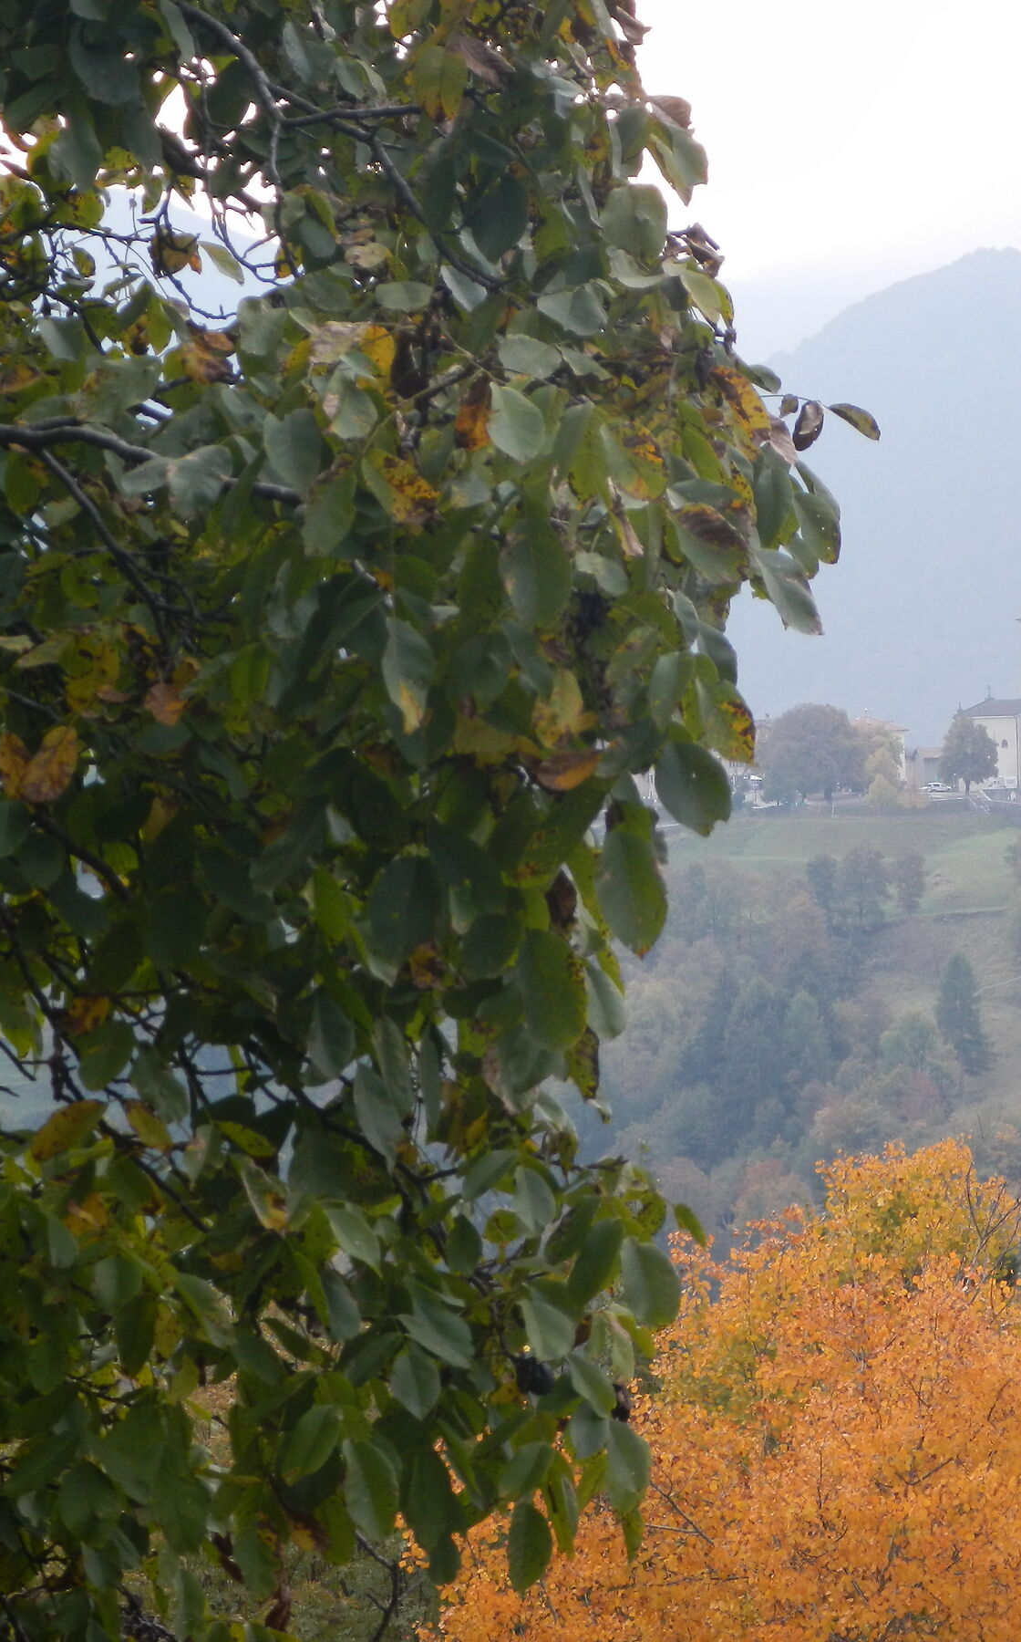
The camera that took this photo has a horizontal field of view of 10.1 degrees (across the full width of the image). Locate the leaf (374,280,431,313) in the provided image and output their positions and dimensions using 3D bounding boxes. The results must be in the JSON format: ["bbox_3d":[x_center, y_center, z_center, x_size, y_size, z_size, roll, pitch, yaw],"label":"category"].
[{"bbox_3d":[-0.116,-0.566,6.200,0.061,0.043,0.025,0,-30,0],"label":"leaf"}]

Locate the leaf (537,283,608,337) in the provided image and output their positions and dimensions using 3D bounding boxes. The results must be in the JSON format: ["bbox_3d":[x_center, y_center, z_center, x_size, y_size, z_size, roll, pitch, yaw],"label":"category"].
[{"bbox_3d":[0.067,-0.551,6.200,0.068,0.030,0.076,22,45,0],"label":"leaf"}]

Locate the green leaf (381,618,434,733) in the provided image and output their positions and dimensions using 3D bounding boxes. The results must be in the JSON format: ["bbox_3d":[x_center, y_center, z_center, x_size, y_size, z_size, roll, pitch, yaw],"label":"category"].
[{"bbox_3d":[-0.116,-0.164,6.500,0.054,0.133,0.030,-9,0,-1],"label":"green leaf"}]

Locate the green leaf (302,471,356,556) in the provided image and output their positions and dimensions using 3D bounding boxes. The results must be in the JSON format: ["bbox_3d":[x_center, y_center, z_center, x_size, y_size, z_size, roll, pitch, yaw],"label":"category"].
[{"bbox_3d":[-0.196,-0.332,6.200,0.048,0.095,0.018,23,-15,0],"label":"green leaf"}]

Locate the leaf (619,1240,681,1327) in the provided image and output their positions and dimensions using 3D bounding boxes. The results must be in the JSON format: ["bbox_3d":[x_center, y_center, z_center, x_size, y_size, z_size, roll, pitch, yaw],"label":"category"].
[{"bbox_3d":[0.149,0.494,6.150,0.057,0.098,0.018,-20,-15,0],"label":"leaf"}]

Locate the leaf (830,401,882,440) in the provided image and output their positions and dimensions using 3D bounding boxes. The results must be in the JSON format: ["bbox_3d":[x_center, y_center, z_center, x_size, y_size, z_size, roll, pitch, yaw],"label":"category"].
[{"bbox_3d":[0.366,-0.423,6.100,0.067,0.024,0.025,34,-15,0],"label":"leaf"}]

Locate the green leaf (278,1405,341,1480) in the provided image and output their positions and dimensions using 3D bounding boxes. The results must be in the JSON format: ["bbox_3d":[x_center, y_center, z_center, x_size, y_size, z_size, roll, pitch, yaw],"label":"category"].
[{"bbox_3d":[-0.216,0.670,6.200,0.058,0.101,0.022,36,-15,0],"label":"green leaf"}]

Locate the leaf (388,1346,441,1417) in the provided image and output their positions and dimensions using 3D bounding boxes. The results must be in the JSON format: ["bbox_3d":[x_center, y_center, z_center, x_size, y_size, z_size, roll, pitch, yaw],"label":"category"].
[{"bbox_3d":[-0.108,0.633,6.500,0.056,0.087,0.030,-9,0,-1],"label":"leaf"}]

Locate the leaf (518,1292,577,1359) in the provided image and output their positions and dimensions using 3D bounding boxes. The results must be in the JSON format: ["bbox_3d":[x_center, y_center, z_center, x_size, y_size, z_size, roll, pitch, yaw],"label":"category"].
[{"bbox_3d":[0.041,0.552,6.300,0.059,0.083,0.022,-25,-15,0],"label":"leaf"}]

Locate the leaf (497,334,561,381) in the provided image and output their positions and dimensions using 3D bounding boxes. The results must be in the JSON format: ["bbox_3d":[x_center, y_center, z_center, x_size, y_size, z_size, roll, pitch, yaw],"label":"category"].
[{"bbox_3d":[0.020,-0.492,6.100,0.069,0.048,0.025,12,-30,0],"label":"leaf"}]

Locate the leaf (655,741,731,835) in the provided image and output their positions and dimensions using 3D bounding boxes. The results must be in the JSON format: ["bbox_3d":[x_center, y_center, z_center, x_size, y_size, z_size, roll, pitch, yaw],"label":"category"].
[{"bbox_3d":[0.191,-0.034,6.000,0.071,0.104,0.025,-18,-12,0],"label":"leaf"}]

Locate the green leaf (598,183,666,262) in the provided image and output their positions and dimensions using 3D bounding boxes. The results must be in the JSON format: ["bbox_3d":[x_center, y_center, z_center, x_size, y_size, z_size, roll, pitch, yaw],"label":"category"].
[{"bbox_3d":[0.130,-0.634,6.100,0.071,0.086,0.030,0,-15,0],"label":"green leaf"}]

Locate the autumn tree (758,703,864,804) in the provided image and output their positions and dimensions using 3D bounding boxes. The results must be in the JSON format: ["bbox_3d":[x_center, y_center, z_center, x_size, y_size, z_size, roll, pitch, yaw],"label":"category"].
[{"bbox_3d":[44.585,-9.852,850.000,15.662,15.156,14.651,0,0,0],"label":"autumn tree"}]

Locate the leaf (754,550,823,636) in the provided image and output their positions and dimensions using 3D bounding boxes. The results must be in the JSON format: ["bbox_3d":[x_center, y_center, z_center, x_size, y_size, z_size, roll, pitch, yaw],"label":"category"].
[{"bbox_3d":[0.295,-0.242,6.100,0.055,0.118,0.022,-37,-15,0],"label":"leaf"}]

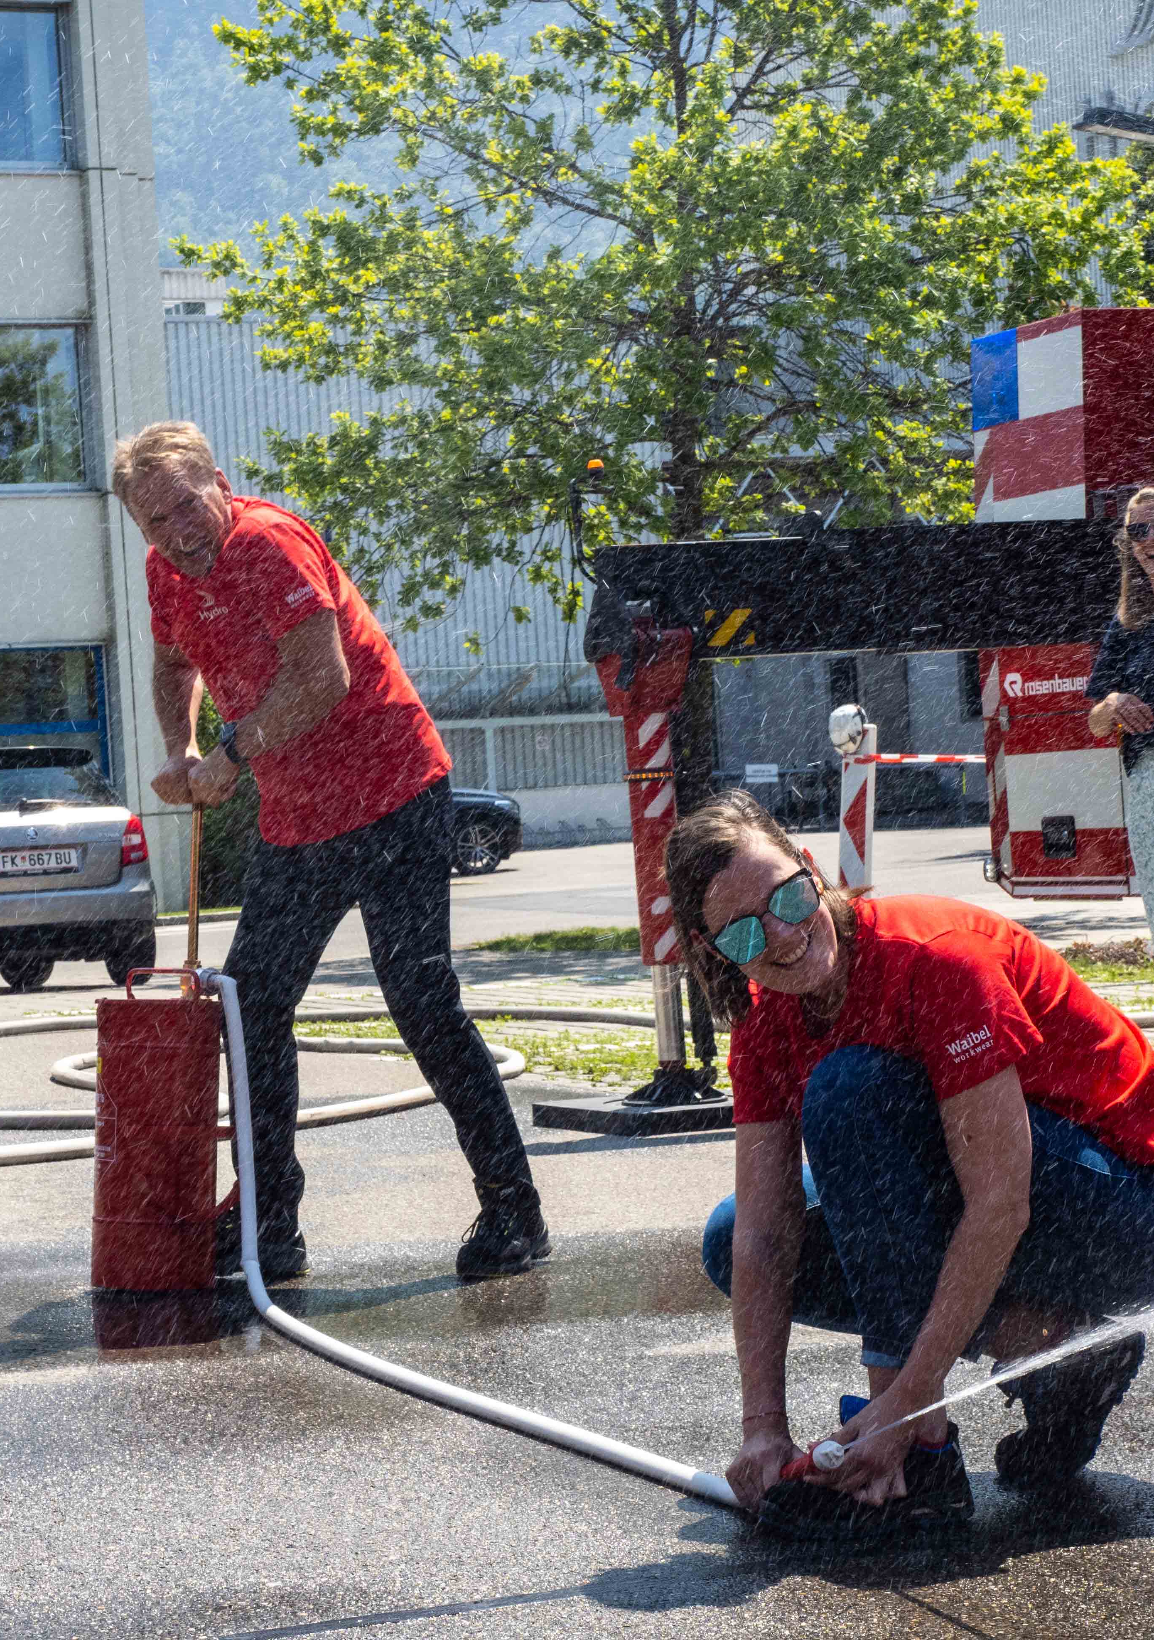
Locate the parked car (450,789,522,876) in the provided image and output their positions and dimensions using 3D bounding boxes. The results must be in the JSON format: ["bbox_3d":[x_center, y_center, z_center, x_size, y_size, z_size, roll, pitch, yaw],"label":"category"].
[{"bbox_3d":[-2.850,0.030,43.200,4.500,1.520,1.830,-4,0,-28],"label":"parked car"}]

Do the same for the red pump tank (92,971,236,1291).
[{"bbox_3d":[-0.767,0.575,6.800,0.270,0.590,0.230,1,0,0],"label":"red pump tank"}]

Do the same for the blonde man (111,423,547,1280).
[{"bbox_3d":[-0.465,0.060,6.600,0.720,1.540,0.550,-4,1,-37],"label":"blonde man"}]

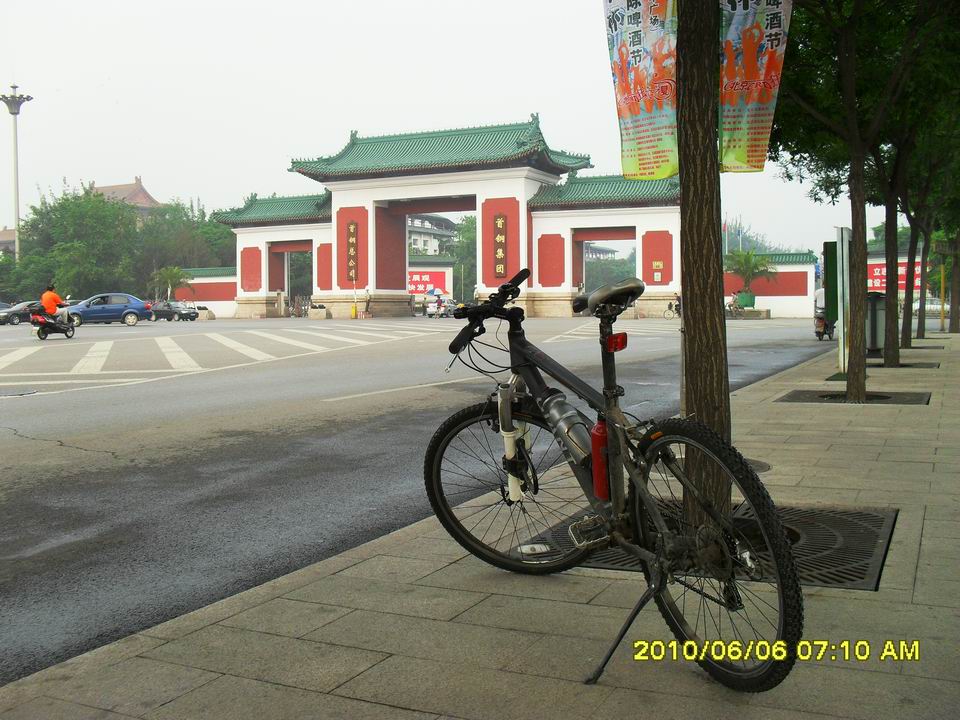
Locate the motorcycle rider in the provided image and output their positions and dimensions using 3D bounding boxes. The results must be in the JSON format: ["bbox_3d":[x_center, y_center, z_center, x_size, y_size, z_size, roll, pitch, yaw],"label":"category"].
[{"bbox_3d":[-12.508,-1.621,28.600,0.550,1.250,0.740,1,4,24],"label":"motorcycle rider"}]

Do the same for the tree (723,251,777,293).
[{"bbox_3d":[16.598,-5.471,60.000,3.100,2.600,3.000,1,3,26],"label":"tree"}]

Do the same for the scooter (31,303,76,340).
[{"bbox_3d":[-12.523,-1.149,28.600,0.660,1.100,1.750,0,3,14],"label":"scooter"}]

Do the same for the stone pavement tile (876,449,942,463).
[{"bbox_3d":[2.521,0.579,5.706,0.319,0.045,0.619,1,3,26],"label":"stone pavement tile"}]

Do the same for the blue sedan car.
[{"bbox_3d":[-16.700,-2.190,42.700,4.500,1.450,1.730,-3,4,-37],"label":"blue sedan car"}]

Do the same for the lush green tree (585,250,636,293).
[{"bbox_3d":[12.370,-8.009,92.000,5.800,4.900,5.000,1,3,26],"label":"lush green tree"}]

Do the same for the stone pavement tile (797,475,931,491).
[{"bbox_3d":[1.946,0.655,4.921,0.612,0.050,0.307,0,3,26],"label":"stone pavement tile"}]

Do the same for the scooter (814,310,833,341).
[{"bbox_3d":[9.389,-1.030,26.300,0.660,1.050,1.720,1,4,30],"label":"scooter"}]

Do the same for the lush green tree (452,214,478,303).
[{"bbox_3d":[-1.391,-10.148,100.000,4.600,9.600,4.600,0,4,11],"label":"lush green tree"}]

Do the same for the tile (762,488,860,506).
[{"bbox_3d":[1.514,0.673,4.760,0.633,0.050,0.307,0,3,26],"label":"tile"}]

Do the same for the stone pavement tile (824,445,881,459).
[{"bbox_3d":[2.261,0.581,5.873,0.317,0.045,0.605,1,3,26],"label":"stone pavement tile"}]

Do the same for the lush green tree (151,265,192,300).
[{"bbox_3d":[-23.203,-5.716,73.000,3.100,2.750,3.100,0,4,11],"label":"lush green tree"}]

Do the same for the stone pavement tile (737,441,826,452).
[{"bbox_3d":[1.925,0.588,6.283,0.626,0.050,0.311,0,3,26],"label":"stone pavement tile"}]

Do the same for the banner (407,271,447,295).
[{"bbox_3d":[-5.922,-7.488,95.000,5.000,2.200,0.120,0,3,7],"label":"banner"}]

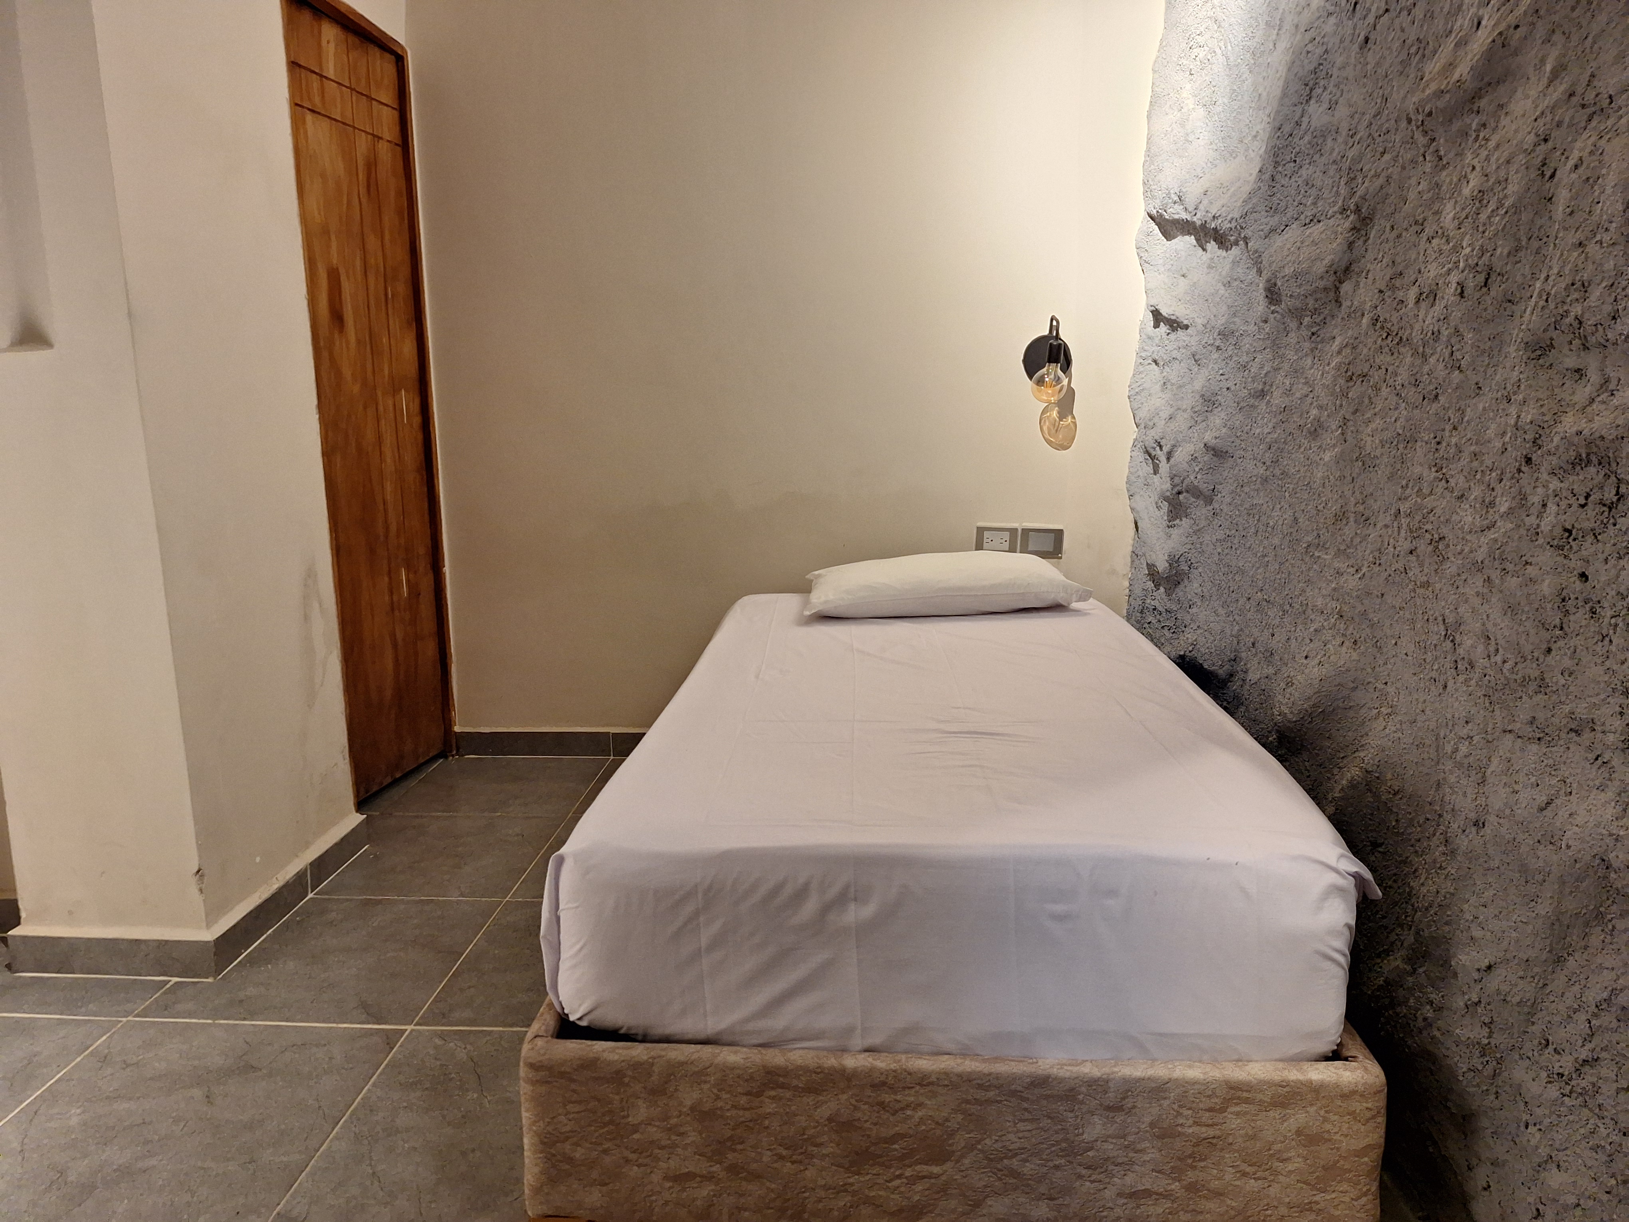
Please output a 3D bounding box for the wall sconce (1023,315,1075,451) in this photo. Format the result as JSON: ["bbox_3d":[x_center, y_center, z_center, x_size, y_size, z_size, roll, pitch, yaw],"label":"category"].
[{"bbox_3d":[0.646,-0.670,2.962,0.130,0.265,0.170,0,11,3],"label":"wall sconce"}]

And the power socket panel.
[{"bbox_3d":[0.529,-0.201,3.132,0.121,0.090,0.014,0,11,3],"label":"power socket panel"}]

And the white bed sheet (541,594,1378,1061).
[{"bbox_3d":[0.228,0.263,2.264,0.990,0.280,1.890,1,11,4],"label":"white bed sheet"}]

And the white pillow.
[{"bbox_3d":[0.371,-0.078,2.971,0.730,0.140,0.370,-1,11,-5],"label":"white pillow"}]

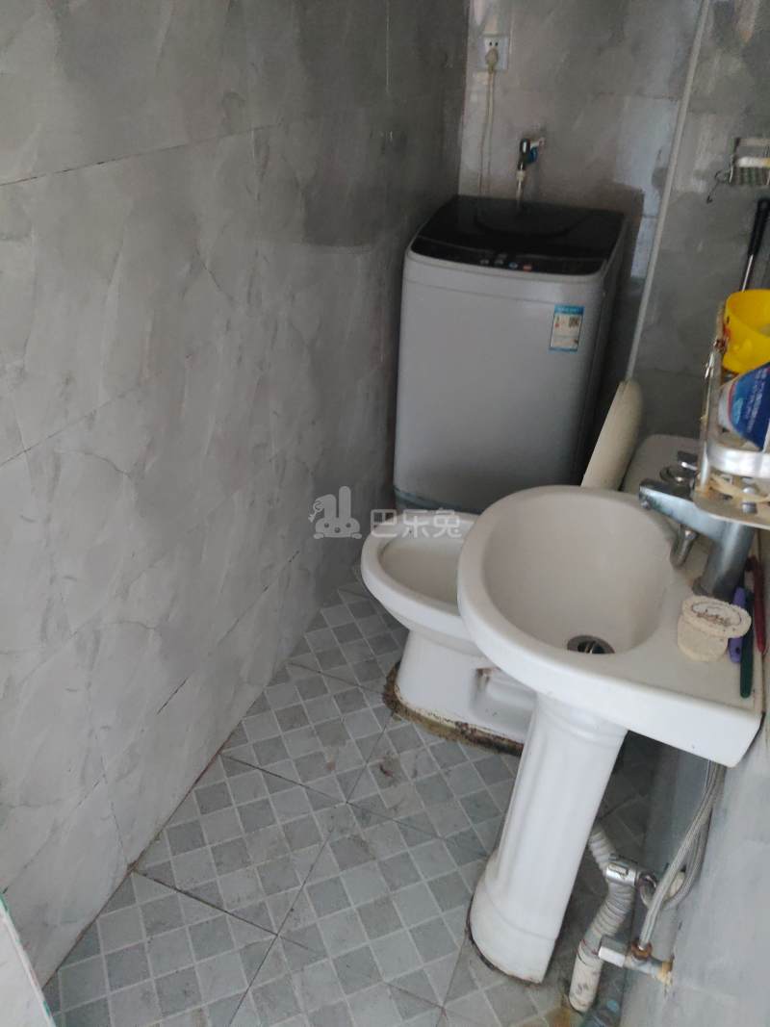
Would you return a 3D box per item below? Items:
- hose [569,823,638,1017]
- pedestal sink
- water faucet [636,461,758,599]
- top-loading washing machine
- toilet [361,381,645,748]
[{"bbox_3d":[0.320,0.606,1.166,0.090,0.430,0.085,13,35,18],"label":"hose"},{"bbox_3d":[0.269,0.396,1.181,0.357,0.790,0.376,14,35,18],"label":"pedestal sink"},{"bbox_3d":[0.355,0.012,0.886,0.135,0.158,0.050,13,35,18],"label":"water faucet"},{"bbox_3d":[0.346,-0.375,2.242,0.490,0.910,0.500,12,35,16],"label":"top-loading washing machine"},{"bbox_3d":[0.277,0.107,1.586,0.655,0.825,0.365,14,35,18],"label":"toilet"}]

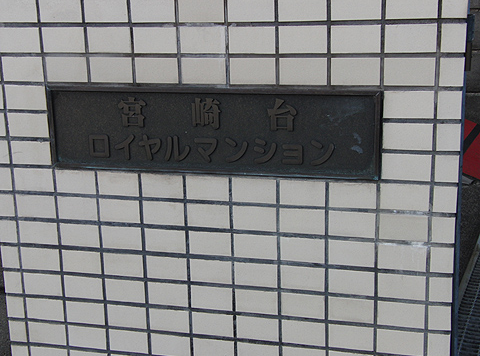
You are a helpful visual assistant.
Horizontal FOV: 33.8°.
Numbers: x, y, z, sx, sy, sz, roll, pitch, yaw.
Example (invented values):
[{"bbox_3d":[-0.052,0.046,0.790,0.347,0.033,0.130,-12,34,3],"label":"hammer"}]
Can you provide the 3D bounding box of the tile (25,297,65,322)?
[{"bbox_3d":[-0.510,0.342,2.081,0.108,0.061,0.010,3,15,15],"label":"tile"}]

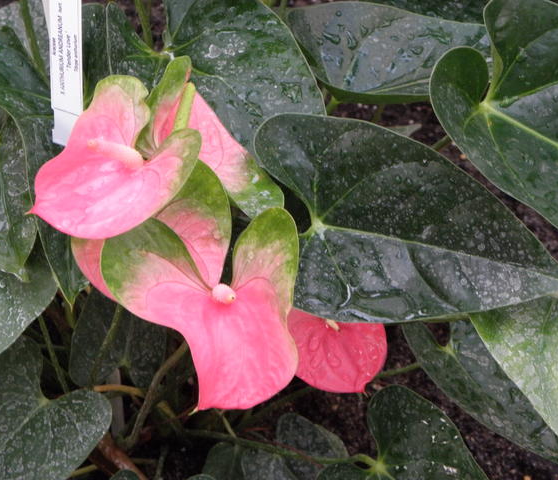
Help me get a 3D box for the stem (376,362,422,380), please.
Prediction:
[{"bbox_3d":[0.083,0.091,1.790,0.033,0.006,0.006,-13,0,11],"label":"stem"}]

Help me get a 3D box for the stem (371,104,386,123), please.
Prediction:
[{"bbox_3d":[0.071,-0.091,1.860,0.005,0.015,0.005,16,27,0],"label":"stem"}]

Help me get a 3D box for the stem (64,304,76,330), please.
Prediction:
[{"bbox_3d":[-0.142,0.053,1.760,0.007,0.021,0.007,-15,27,0],"label":"stem"}]

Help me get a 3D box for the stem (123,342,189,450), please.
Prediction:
[{"bbox_3d":[-0.082,0.104,1.740,0.012,0.087,0.012,30,22,0],"label":"stem"}]

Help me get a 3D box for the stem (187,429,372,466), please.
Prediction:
[{"bbox_3d":[0.000,0.140,1.750,0.127,0.012,0.012,9,0,9],"label":"stem"}]

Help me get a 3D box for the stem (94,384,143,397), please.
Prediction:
[{"bbox_3d":[-0.108,0.102,1.740,0.034,0.007,0.007,6,0,-6],"label":"stem"}]

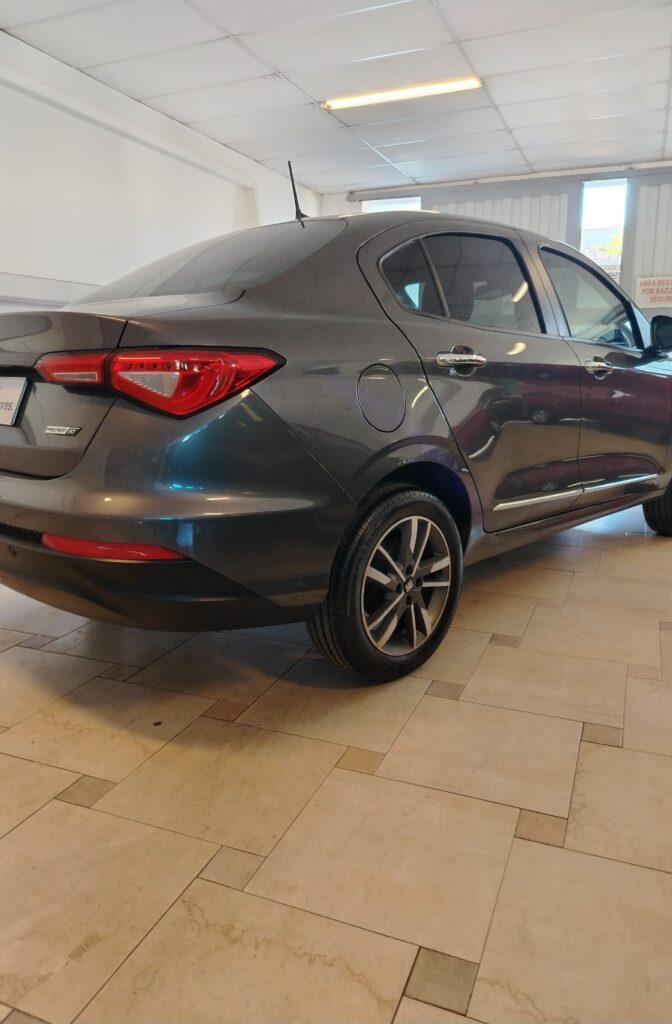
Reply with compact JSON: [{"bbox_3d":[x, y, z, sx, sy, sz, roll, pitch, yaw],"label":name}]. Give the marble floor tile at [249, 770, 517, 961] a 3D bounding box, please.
[{"bbox_3d":[0.118,0.701,1.475,0.454,0.012,0.454,4,13,22],"label":"marble floor tile"}]

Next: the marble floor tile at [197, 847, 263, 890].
[{"bbox_3d":[-0.207,0.713,1.414,0.101,0.012,0.101,4,13,22],"label":"marble floor tile"}]

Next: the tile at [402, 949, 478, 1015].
[{"bbox_3d":[0.173,0.768,1.156,0.099,0.012,0.099,4,13,22],"label":"tile"}]

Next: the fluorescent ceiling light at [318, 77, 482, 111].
[{"bbox_3d":[0.451,-3.043,5.173,1.190,0.060,0.080,3,13,19],"label":"fluorescent ceiling light"}]

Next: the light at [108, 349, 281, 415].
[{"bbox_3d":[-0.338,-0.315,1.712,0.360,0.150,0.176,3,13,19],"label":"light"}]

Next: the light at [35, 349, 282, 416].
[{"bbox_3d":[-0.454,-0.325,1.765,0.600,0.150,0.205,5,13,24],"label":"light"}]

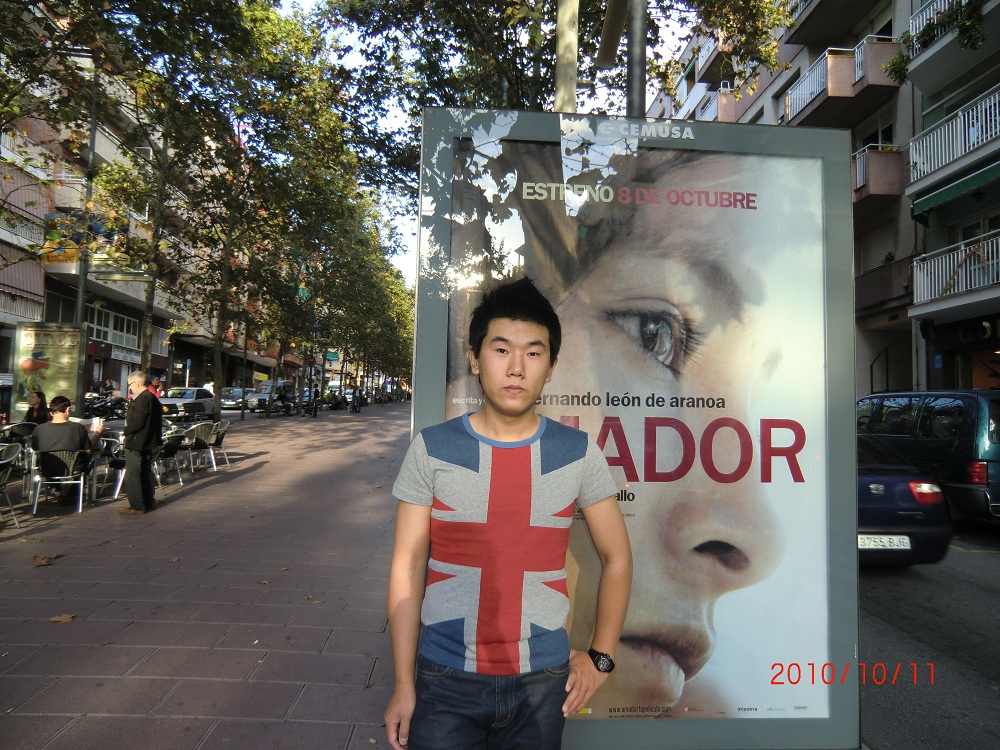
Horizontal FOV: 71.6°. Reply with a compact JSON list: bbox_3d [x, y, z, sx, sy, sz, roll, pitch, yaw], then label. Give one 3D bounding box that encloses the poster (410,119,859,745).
[{"bbox_3d":[0.420,0.147,2.140,1.340,1.880,0.120,2,-3,-4],"label":"poster"}]

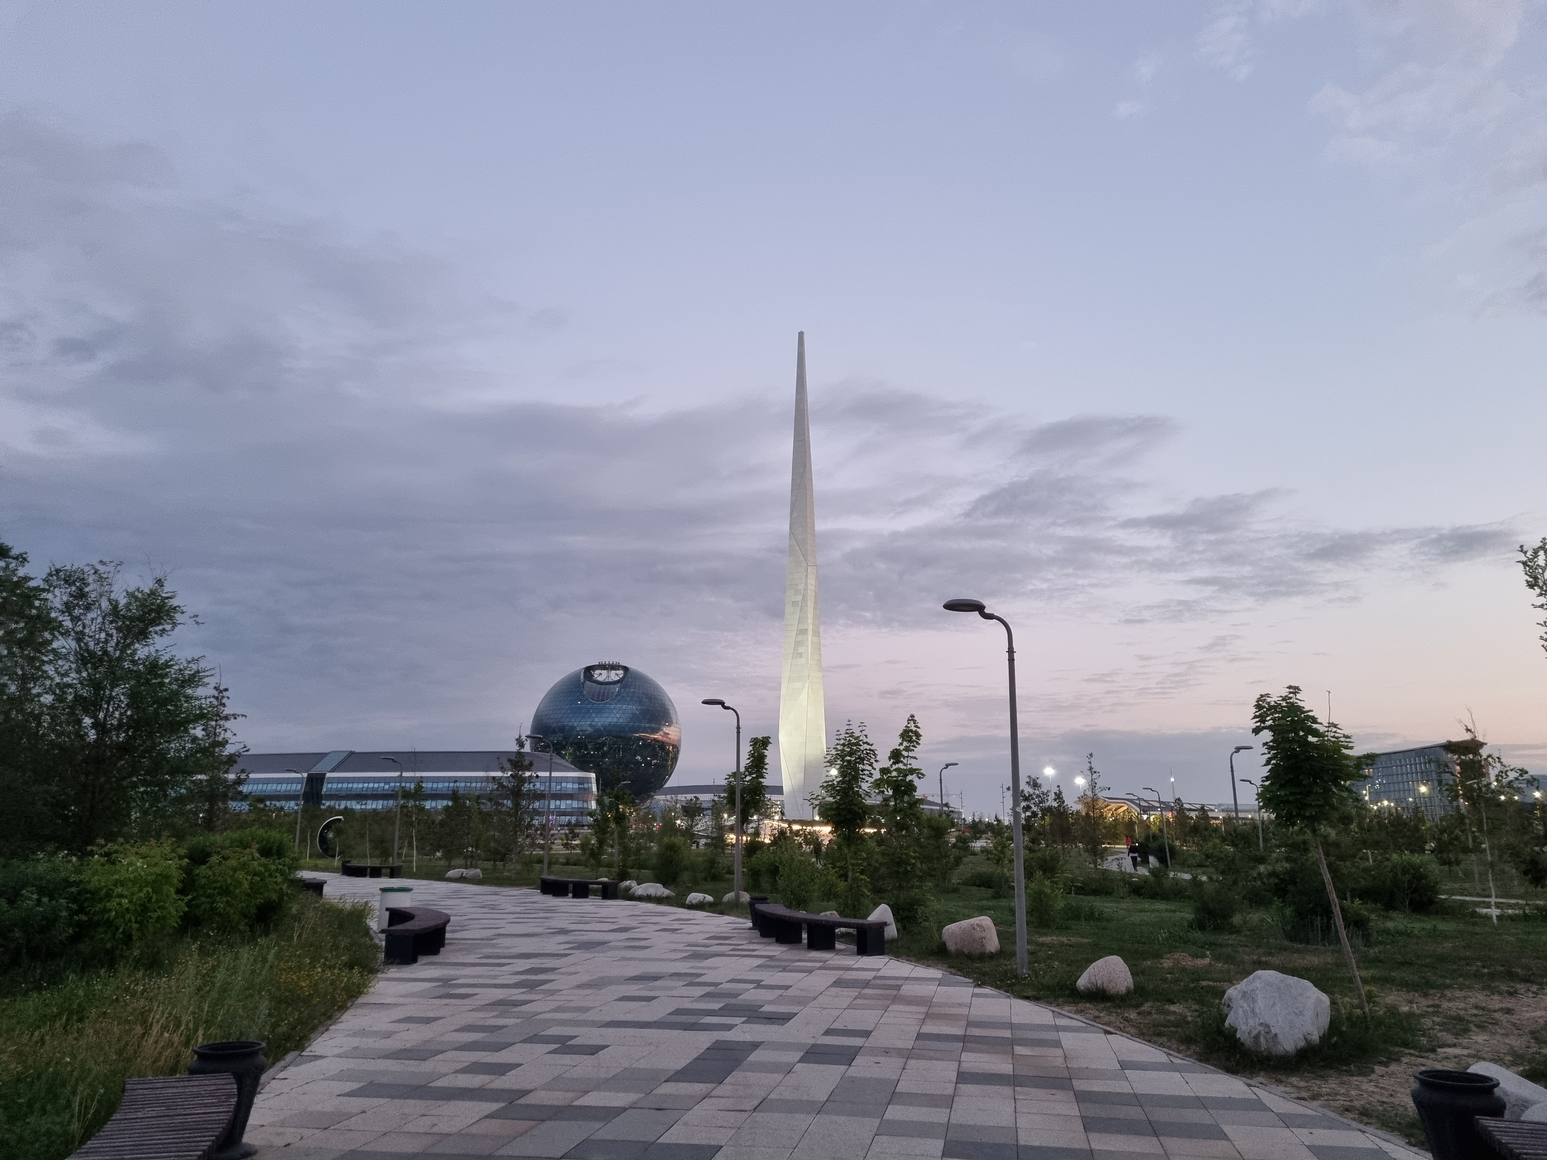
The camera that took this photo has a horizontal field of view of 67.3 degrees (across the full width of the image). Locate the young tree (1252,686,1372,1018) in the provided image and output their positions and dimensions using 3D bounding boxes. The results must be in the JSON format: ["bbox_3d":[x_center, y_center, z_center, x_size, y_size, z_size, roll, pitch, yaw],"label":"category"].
[{"bbox_3d":[5.098,2.528,10.950,1.034,3.013,0.983,-6,-14,24],"label":"young tree"}]

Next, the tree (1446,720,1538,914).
[{"bbox_3d":[14.042,4.744,22.746,1.819,3.794,1.720,-7,-14,30],"label":"tree"}]

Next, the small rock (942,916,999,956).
[{"bbox_3d":[2.676,4.791,15.792,0.757,0.531,0.609,-2,-12,9],"label":"small rock"}]

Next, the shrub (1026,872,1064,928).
[{"bbox_3d":[4.913,5.785,21.000,0.652,0.990,0.652,-3,-13,13],"label":"shrub"}]

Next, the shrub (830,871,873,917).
[{"bbox_3d":[1.438,5.815,21.516,0.786,0.865,0.786,-1,-12,4],"label":"shrub"}]

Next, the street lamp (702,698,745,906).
[{"bbox_3d":[-1.184,4.984,26.400,0.986,4.521,0.400,4,-13,-17],"label":"street lamp"}]

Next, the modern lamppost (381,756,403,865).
[{"bbox_3d":[-16.230,9.937,49.507,0.980,4.650,0.300,0,-12,0],"label":"modern lamppost"}]

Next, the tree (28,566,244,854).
[{"bbox_3d":[-10.960,2.720,20.000,3.179,6.166,3.020,7,-14,-28],"label":"tree"}]

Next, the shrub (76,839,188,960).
[{"bbox_3d":[-8.394,4.252,15.200,1.215,1.617,1.094,7,-14,-28],"label":"shrub"}]

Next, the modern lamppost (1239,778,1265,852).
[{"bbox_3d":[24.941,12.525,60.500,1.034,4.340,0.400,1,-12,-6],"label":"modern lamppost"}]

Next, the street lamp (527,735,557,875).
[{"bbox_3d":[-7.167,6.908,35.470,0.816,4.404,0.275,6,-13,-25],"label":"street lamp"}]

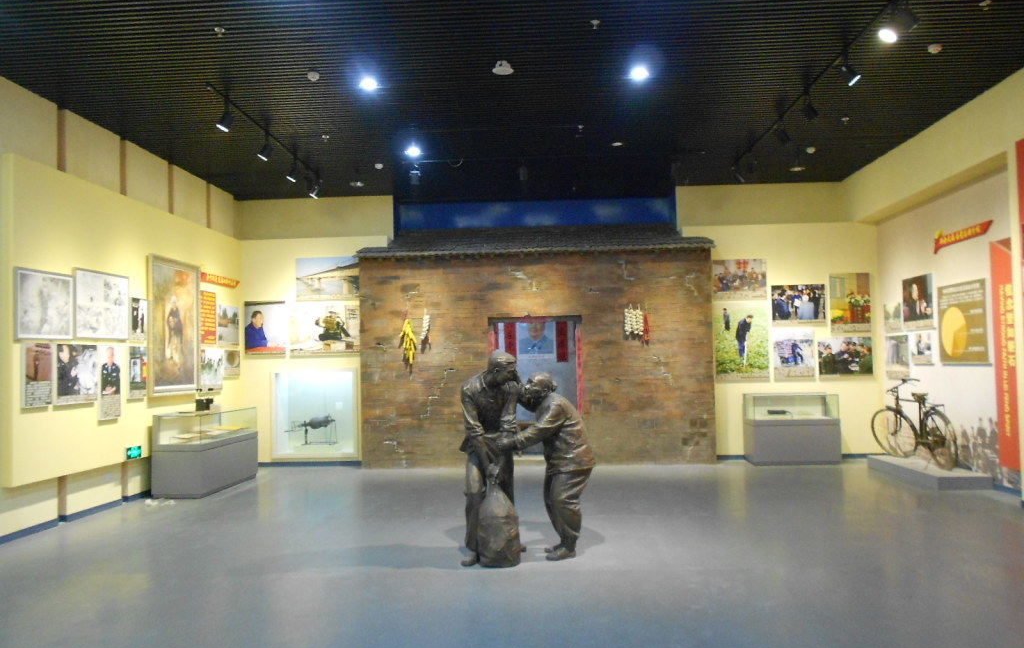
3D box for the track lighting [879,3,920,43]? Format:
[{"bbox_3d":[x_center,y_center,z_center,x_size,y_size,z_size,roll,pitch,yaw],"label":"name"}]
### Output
[{"bbox_3d":[2.803,-2.180,5.562,0.240,0.260,0.220,1,-3,-34],"label":"track lighting"}]

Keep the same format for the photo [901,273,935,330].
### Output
[{"bbox_3d":[5.452,-0.277,10.288,0.040,0.704,0.831,-1,-3,3],"label":"photo"}]

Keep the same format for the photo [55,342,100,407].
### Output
[{"bbox_3d":[-4.547,0.526,8.039,0.040,0.615,0.692,-2,-3,3],"label":"photo"}]

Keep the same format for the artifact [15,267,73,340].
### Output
[{"bbox_3d":[-4.452,-0.175,7.336,0.035,0.648,0.797,-1,-3,3],"label":"artifact"}]

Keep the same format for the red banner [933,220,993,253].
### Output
[{"bbox_3d":[5.400,-1.077,9.245,0.050,0.274,1.360,-2,-3,3],"label":"red banner"}]

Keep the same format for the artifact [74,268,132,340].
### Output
[{"bbox_3d":[-4.526,-0.191,8.546,0.050,0.765,1.030,-2,-3,3],"label":"artifact"}]

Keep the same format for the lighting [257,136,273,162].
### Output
[{"bbox_3d":[-2.783,-1.973,8.647,0.158,0.254,0.120,-1,-3,3],"label":"lighting"}]

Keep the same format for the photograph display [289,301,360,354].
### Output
[{"bbox_3d":[-2.954,0.070,12.169,1.111,0.853,0.040,-2,-3,3],"label":"photograph display"}]

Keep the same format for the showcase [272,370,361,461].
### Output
[{"bbox_3d":[-3.098,1.423,12.333,1.377,1.409,0.500,-2,-3,3],"label":"showcase"}]

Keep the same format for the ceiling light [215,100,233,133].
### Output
[{"bbox_3d":[-2.856,-2.054,7.613,0.156,0.299,0.120,-1,-3,3],"label":"ceiling light"}]

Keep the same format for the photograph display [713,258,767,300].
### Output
[{"bbox_3d":[3.395,-0.659,11.441,0.786,0.632,0.035,-1,-3,3],"label":"photograph display"}]

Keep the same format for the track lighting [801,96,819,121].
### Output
[{"bbox_3d":[2.975,-2.155,7.692,0.152,0.226,0.120,0,-3,-23],"label":"track lighting"}]

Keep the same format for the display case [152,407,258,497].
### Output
[{"bbox_3d":[-3.935,1.629,9.990,0.597,0.970,1.764,-1,-3,3],"label":"display case"}]

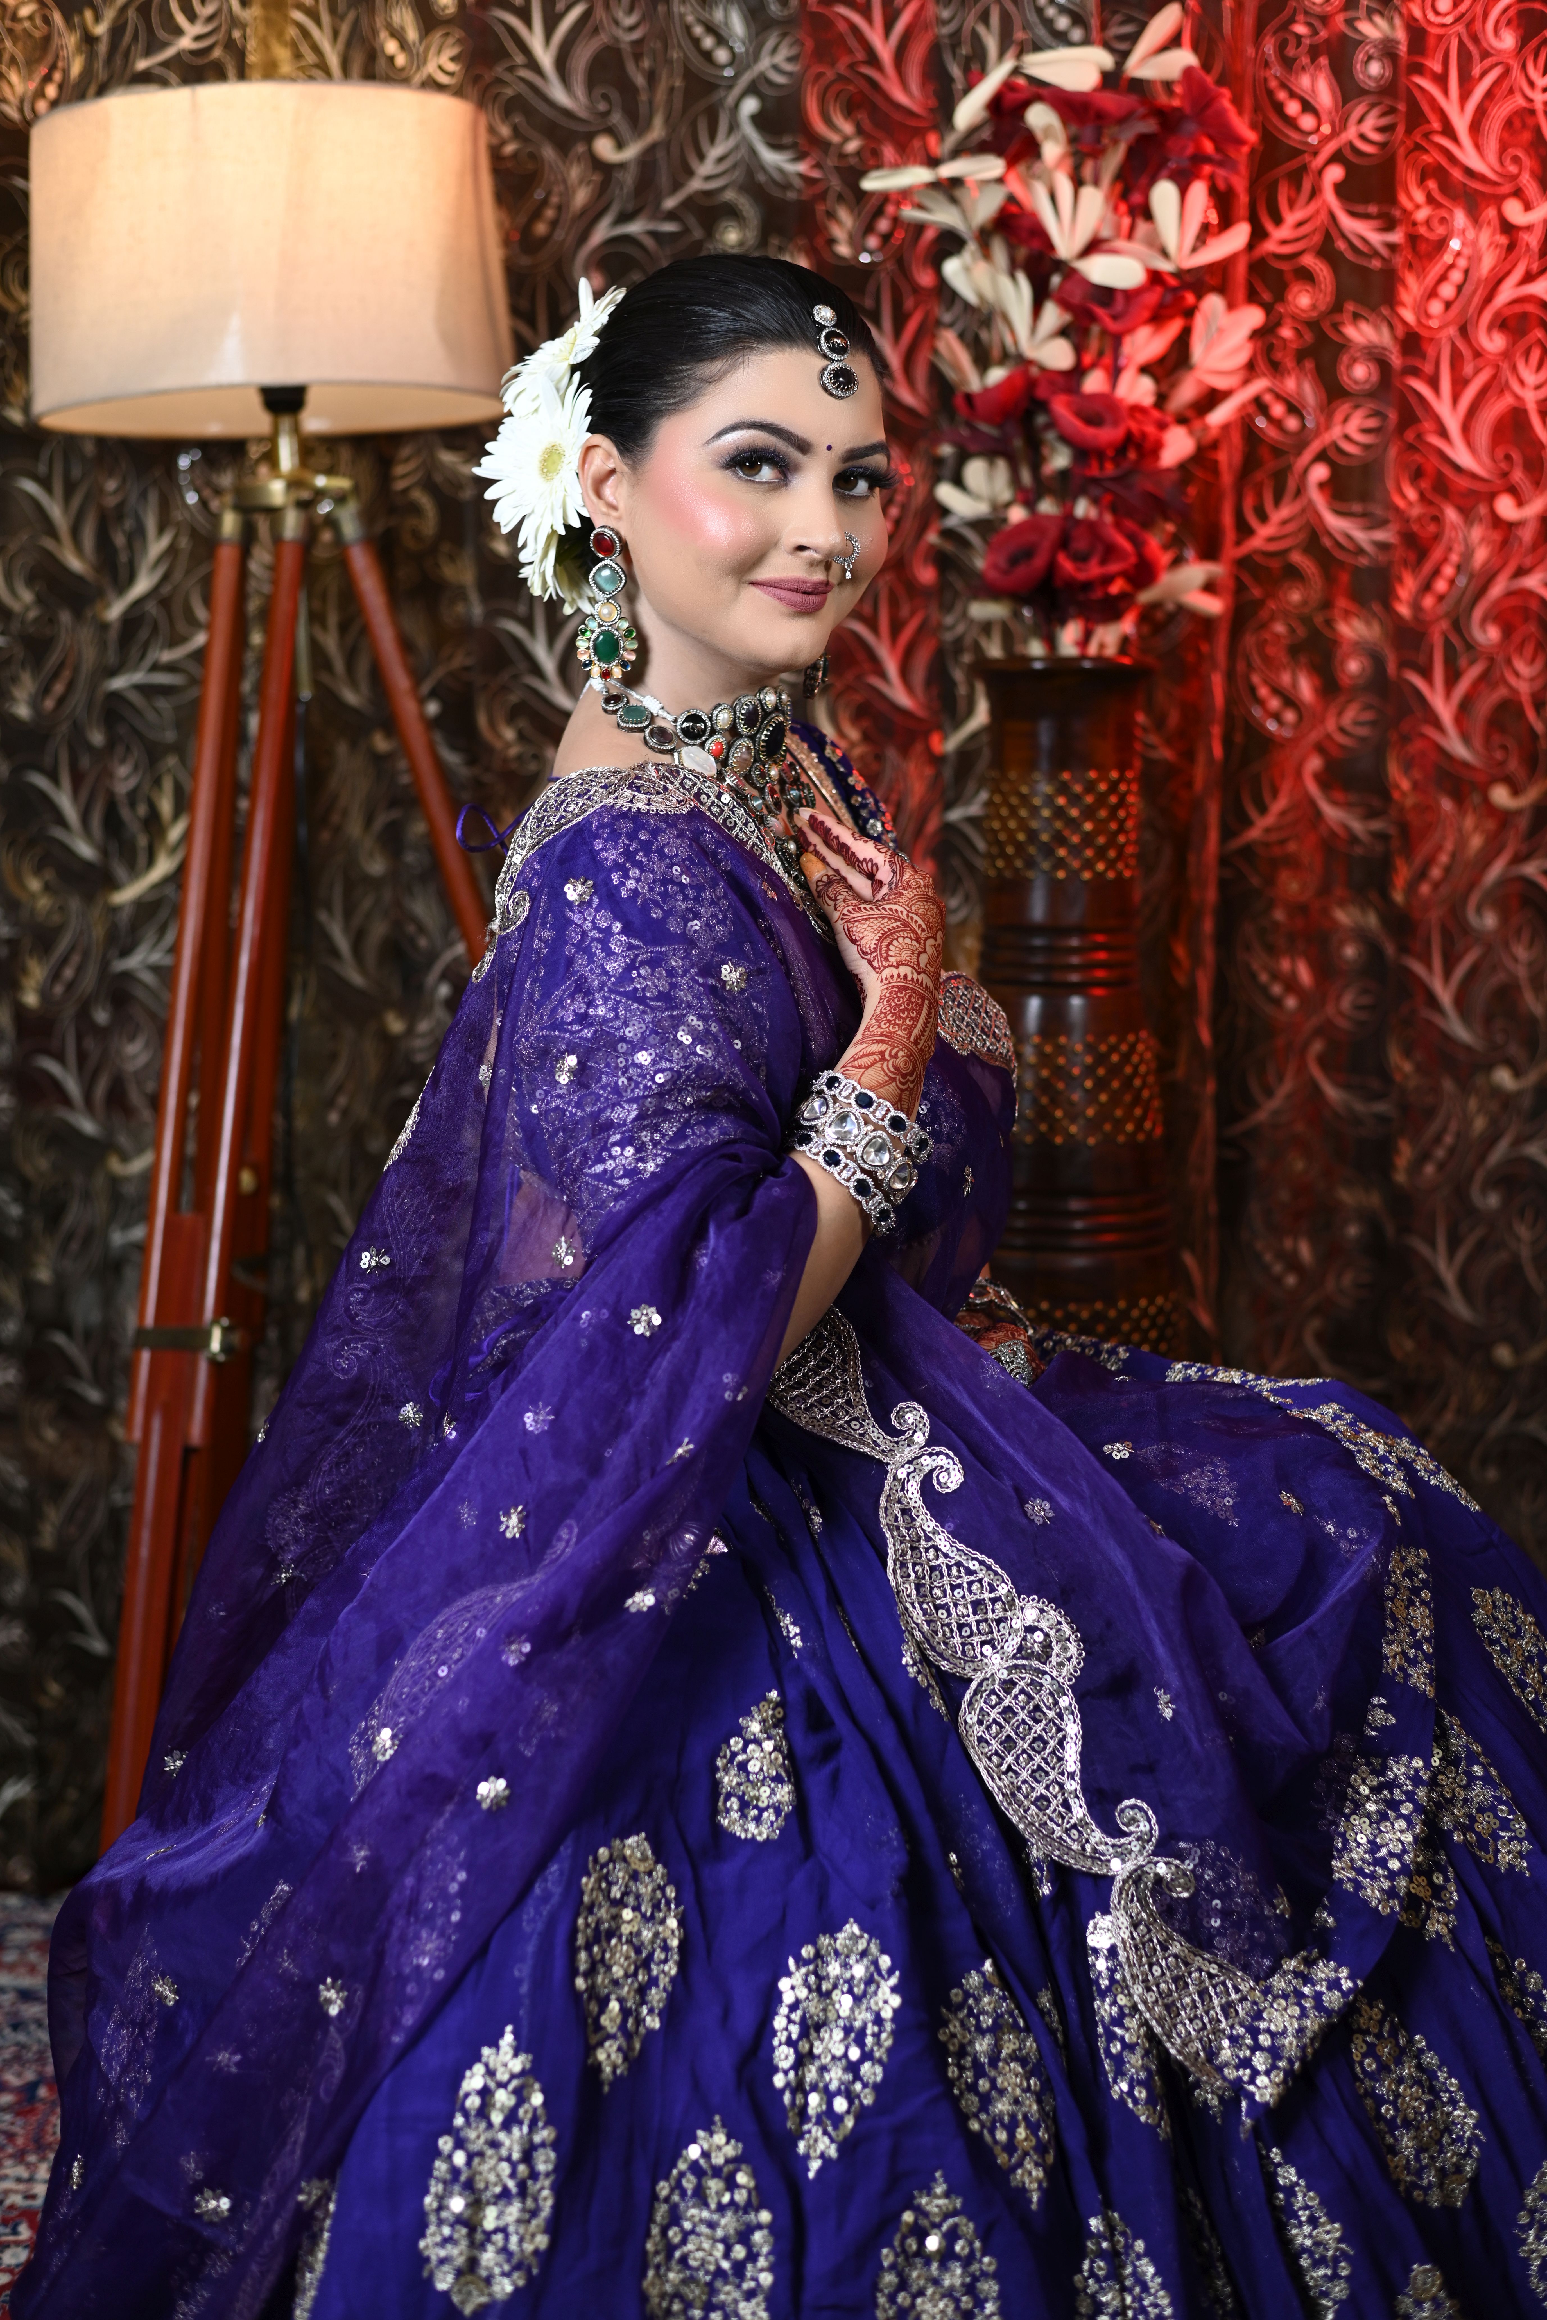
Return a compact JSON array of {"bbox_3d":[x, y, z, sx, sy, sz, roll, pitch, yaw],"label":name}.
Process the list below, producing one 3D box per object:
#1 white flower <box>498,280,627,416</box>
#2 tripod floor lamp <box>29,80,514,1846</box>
[{"bbox_3d":[-0.120,-0.468,1.855,0.037,0.098,0.095,41,-13,-28],"label":"white flower"},{"bbox_3d":[-0.250,-0.050,2.355,0.580,1.420,0.600,0,8,0],"label":"tripod floor lamp"}]

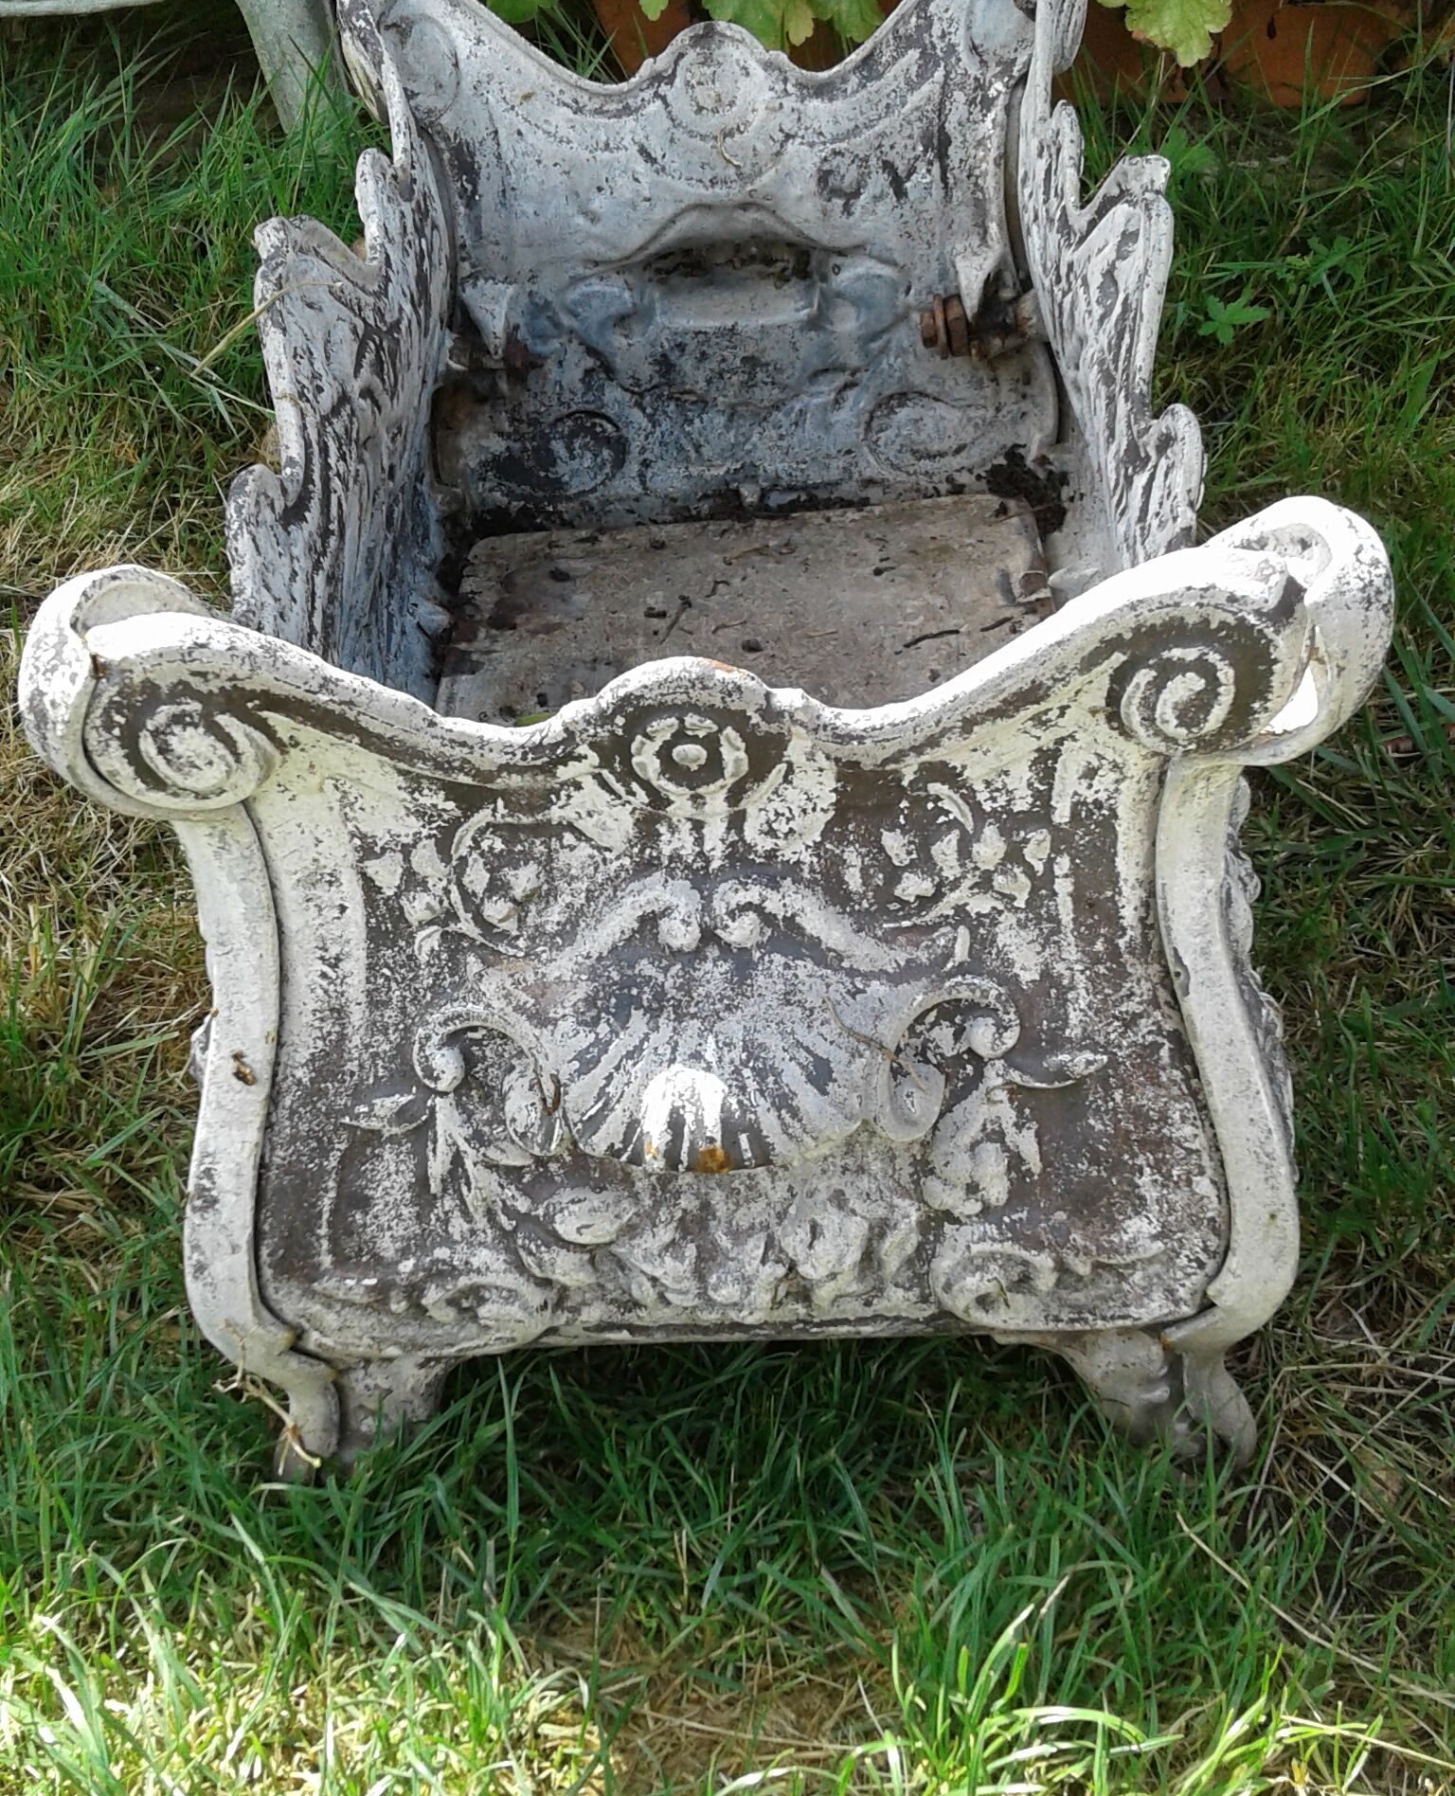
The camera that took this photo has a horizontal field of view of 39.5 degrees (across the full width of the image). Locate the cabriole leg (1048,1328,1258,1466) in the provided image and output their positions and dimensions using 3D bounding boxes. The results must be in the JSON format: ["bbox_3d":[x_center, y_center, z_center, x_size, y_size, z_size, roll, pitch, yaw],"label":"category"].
[{"bbox_3d":[0.142,0.152,0.692,0.070,0.071,0.057,-2,40,2],"label":"cabriole leg"}]

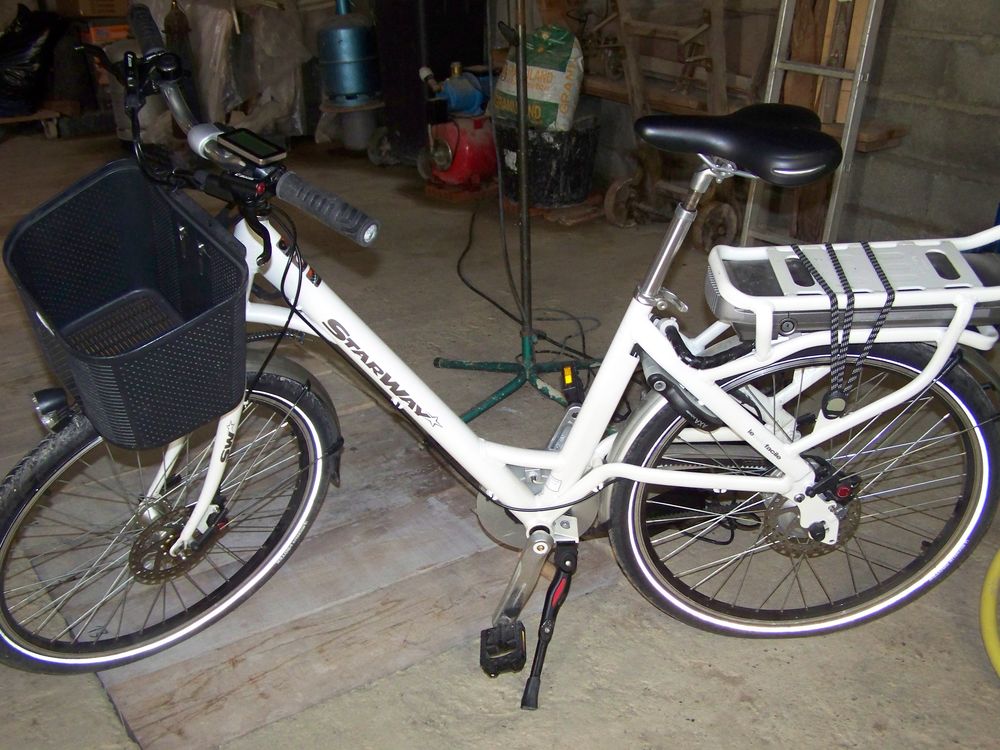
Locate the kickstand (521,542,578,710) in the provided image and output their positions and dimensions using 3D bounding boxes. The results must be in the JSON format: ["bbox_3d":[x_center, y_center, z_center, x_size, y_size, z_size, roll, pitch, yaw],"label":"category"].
[{"bbox_3d":[0.086,0.435,1.904,0.046,0.288,0.055,13,-1,-10],"label":"kickstand"}]

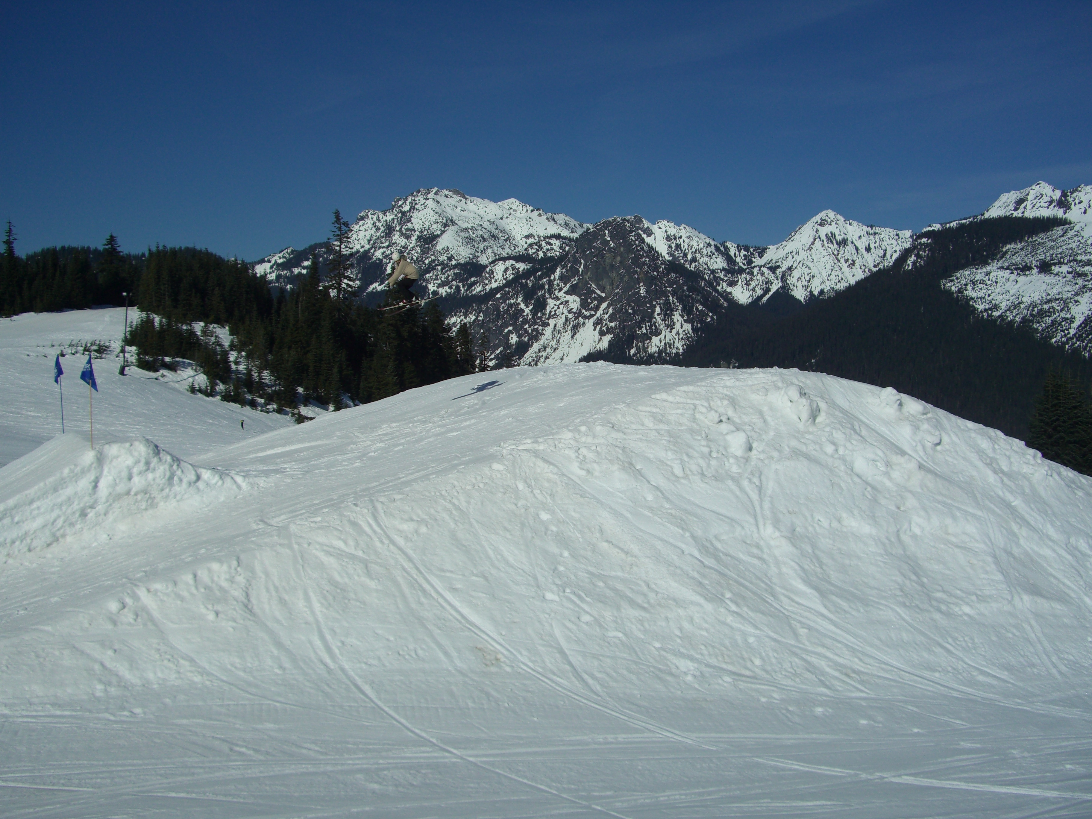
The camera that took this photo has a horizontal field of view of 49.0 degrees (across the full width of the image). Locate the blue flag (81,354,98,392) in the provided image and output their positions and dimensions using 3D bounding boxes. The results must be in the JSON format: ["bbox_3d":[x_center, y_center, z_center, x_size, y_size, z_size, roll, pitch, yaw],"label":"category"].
[{"bbox_3d":[-9.718,-0.780,25.500,0.360,0.780,0.140,0,1,0],"label":"blue flag"}]

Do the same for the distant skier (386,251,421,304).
[{"bbox_3d":[-3.506,-3.244,29.500,0.880,1.320,0.620,0,1,9],"label":"distant skier"}]

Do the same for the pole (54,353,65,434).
[{"bbox_3d":[-12.170,-0.395,30.000,0.280,2.000,0.250,0,1,0],"label":"pole"}]

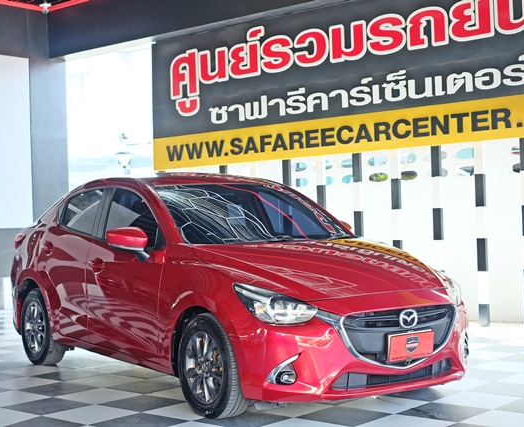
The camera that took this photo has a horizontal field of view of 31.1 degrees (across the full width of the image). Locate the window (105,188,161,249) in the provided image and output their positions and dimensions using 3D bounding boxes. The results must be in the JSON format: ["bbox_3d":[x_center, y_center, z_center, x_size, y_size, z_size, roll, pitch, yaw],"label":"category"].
[{"bbox_3d":[-0.838,0.019,6.283,0.080,0.470,1.000,26,-16,-31],"label":"window"}]

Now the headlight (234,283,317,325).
[{"bbox_3d":[0.063,0.491,5.037,0.280,0.220,0.460,-1,0,-35],"label":"headlight"}]

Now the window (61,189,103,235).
[{"bbox_3d":[-1.379,-0.001,7.089,0.070,0.385,0.750,26,-16,-31],"label":"window"}]

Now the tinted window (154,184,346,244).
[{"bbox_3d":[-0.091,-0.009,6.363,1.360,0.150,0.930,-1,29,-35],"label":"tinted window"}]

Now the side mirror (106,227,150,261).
[{"bbox_3d":[-0.841,0.177,5.907,0.245,0.205,0.155,-1,0,-35],"label":"side mirror"}]

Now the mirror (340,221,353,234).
[{"bbox_3d":[0.605,0.142,6.910,0.245,0.205,0.155,-1,0,-35],"label":"mirror"}]

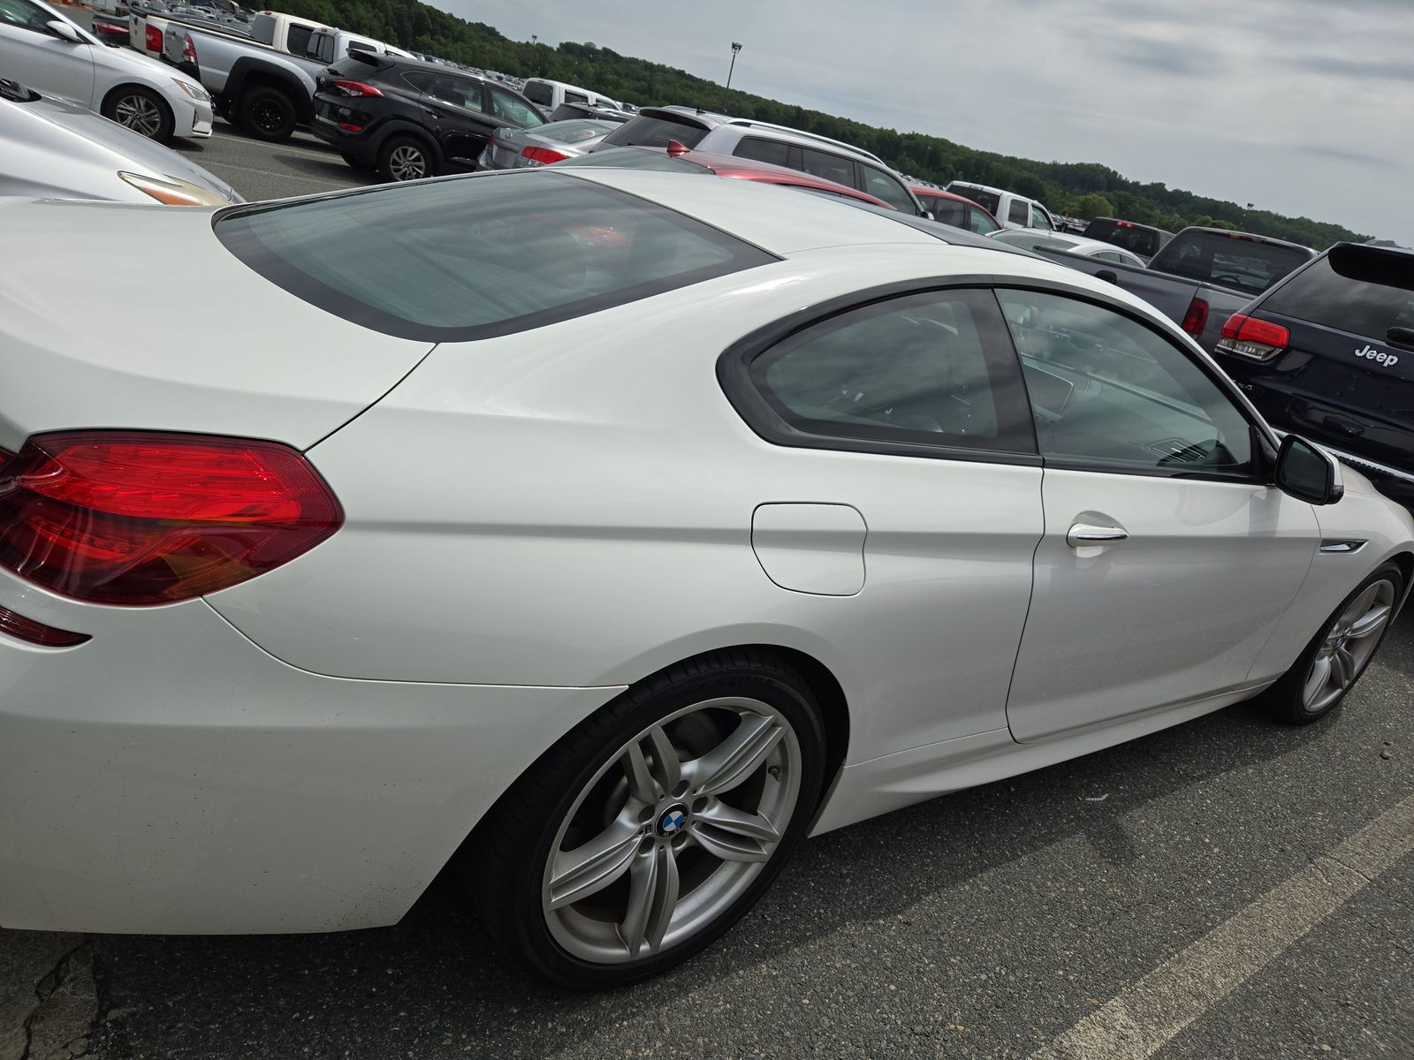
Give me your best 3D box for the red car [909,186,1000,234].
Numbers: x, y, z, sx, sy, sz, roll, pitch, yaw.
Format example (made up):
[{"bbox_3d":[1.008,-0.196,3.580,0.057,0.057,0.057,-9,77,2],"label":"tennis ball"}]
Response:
[{"bbox_3d":[3.787,-5.105,16.517,4.500,1.650,1.820,-4,27,-38],"label":"red car"}]

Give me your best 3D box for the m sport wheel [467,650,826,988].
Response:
[{"bbox_3d":[-0.109,0.457,1.663,0.675,0.675,0.270,-3,26,-37],"label":"m sport wheel"}]

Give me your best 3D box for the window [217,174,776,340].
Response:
[{"bbox_3d":[-0.480,-0.591,1.876,0.810,0.090,1.150,-21,36,-27],"label":"window"}]

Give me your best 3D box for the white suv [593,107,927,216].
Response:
[{"bbox_3d":[0.998,-3.377,10.457,4.720,1.730,1.900,-4,27,-39],"label":"white suv"}]

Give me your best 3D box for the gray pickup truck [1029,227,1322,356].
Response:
[{"bbox_3d":[5.197,-1.997,9.541,5.350,1.860,1.930,-4,27,-38],"label":"gray pickup truck"}]

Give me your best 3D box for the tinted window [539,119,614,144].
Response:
[{"bbox_3d":[-1.773,-5.245,12.326,0.760,0.100,1.250,-26,38,-24],"label":"tinted window"}]

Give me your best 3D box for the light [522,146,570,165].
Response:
[{"bbox_3d":[-1.970,-4.547,11.400,0.360,0.180,0.460,-3,26,-37],"label":"light"}]

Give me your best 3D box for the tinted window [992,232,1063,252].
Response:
[{"bbox_3d":[3.795,-3.430,11.285,0.760,0.100,1.250,-26,38,-24],"label":"tinted window"}]

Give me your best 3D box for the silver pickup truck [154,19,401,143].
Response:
[{"bbox_3d":[-5.714,-7.030,15.183,5.286,1.760,1.895,-4,27,-39],"label":"silver pickup truck"}]

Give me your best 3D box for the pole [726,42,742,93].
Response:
[{"bbox_3d":[2.240,-48.260,103.000,0.800,10.000,1.100,12,21,-5],"label":"pole"}]

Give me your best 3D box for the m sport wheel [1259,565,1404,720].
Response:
[{"bbox_3d":[2.190,0.366,3.387,0.676,0.676,0.245,-2,26,-36],"label":"m sport wheel"}]

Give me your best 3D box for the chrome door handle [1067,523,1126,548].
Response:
[{"bbox_3d":[0.839,0.007,2.026,0.225,0.047,0.047,-2,26,-36],"label":"chrome door handle"}]

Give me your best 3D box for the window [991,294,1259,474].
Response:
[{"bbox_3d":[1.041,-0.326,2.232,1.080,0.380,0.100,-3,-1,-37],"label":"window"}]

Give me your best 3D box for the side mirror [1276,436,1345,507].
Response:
[{"bbox_3d":[1.610,-0.157,2.495,0.110,0.150,0.195,3,23,-25],"label":"side mirror"}]

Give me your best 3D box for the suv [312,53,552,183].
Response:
[{"bbox_3d":[-3.401,-5.778,13.870,4.475,1.650,1.850,-4,27,-38],"label":"suv"}]

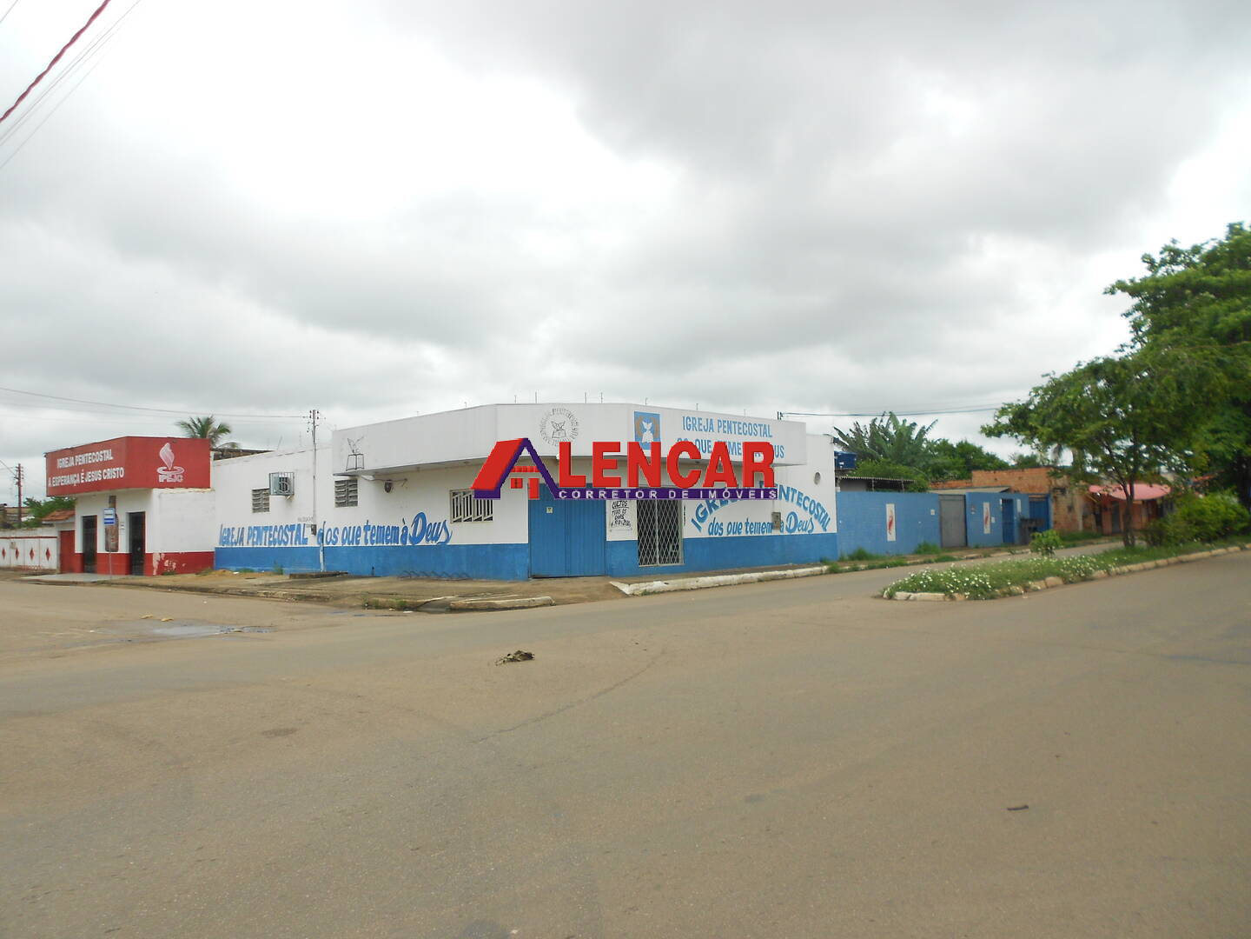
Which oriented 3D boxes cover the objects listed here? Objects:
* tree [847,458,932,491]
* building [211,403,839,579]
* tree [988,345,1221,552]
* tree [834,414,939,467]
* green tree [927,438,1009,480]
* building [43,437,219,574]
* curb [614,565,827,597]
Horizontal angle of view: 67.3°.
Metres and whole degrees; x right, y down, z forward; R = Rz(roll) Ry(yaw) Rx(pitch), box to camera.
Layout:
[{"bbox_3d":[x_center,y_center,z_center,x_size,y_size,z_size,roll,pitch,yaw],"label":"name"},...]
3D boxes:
[{"bbox_3d":[12.687,1.624,44.861,3.900,4.428,3.800,-2,-4,16],"label":"tree"},{"bbox_3d":[-4.330,1.279,34.079,20.710,4.484,14.250,-5,-5,43],"label":"building"},{"bbox_3d":[17.587,-0.726,34.263,8.100,7.429,7.600,-3,-4,27],"label":"tree"},{"bbox_3d":[11.953,0.527,42.802,4.830,6.212,4.800,-2,-4,16],"label":"tree"},{"bbox_3d":[19.593,1.184,53.811,5.600,5.921,5.400,-3,-4,20],"label":"green tree"},{"bbox_3d":[-17.232,1.570,36.174,7.100,4.680,6.500,-4,-5,40],"label":"building"},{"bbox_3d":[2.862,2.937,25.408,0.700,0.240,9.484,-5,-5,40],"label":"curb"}]

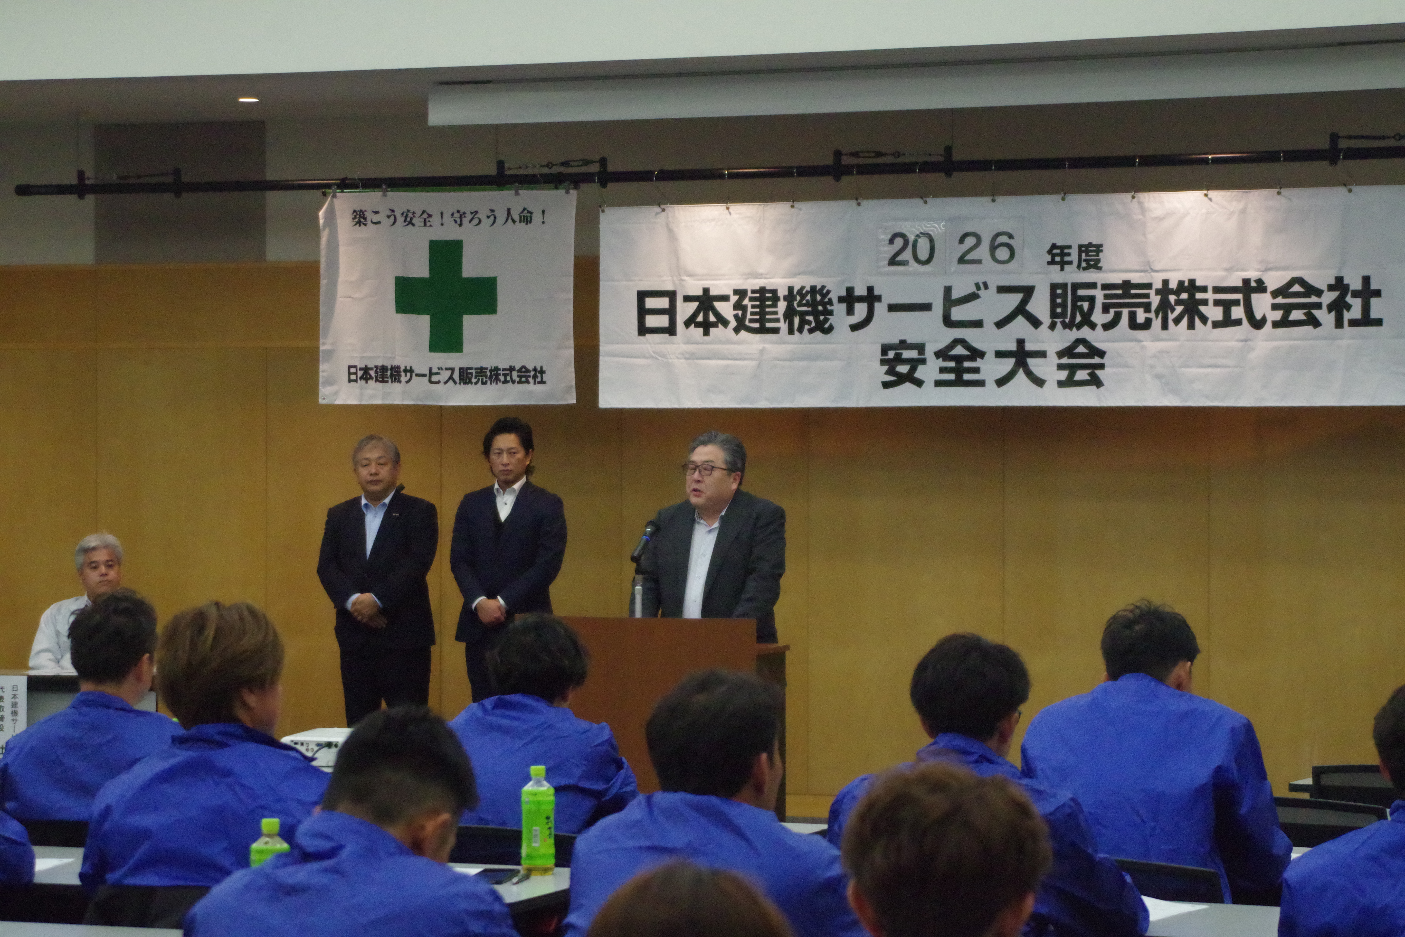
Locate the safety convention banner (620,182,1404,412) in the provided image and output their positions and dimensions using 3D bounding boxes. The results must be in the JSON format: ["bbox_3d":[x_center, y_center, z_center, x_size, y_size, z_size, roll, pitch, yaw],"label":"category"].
[{"bbox_3d":[1.215,-0.697,15.804,3.600,0.880,0.030,0,0,23],"label":"safety convention banner"}]

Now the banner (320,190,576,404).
[{"bbox_3d":[-1.145,-0.754,16.755,1.257,0.939,0.040,0,0,23],"label":"banner"}]

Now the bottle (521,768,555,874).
[{"bbox_3d":[-0.347,0.745,8.000,0.070,0.222,0.070,0,0,0],"label":"bottle"}]

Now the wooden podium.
[{"bbox_3d":[-0.157,1.039,13.371,0.920,1.035,0.420,0,0,23],"label":"wooden podium"}]

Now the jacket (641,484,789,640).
[{"bbox_3d":[0.034,0.445,13.650,0.540,0.740,0.420,0,0,18],"label":"jacket"}]

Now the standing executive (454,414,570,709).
[{"bbox_3d":[-0.791,0.670,15.500,0.475,1.746,0.330,0,0,16],"label":"standing executive"}]

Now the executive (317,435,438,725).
[{"bbox_3d":[-1.348,0.705,15.700,0.505,1.672,0.330,0,0,16],"label":"executive"}]

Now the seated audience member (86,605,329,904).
[{"bbox_3d":[-0.915,0.935,7.764,0.520,1.310,0.750,0,0,23],"label":"seated audience member"}]

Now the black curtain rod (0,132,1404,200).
[{"bbox_3d":[0.071,-1.270,16.277,7.000,0.120,0.070,0,0,23],"label":"black curtain rod"}]

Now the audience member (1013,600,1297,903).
[{"bbox_3d":[1.017,0.941,8.235,0.570,1.300,0.750,0,0,23],"label":"audience member"}]

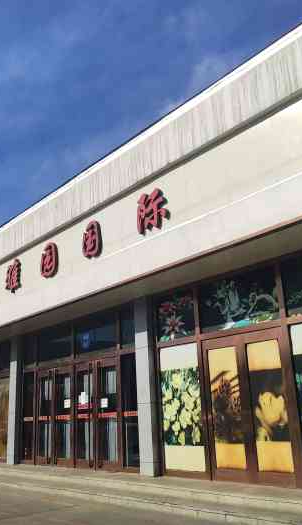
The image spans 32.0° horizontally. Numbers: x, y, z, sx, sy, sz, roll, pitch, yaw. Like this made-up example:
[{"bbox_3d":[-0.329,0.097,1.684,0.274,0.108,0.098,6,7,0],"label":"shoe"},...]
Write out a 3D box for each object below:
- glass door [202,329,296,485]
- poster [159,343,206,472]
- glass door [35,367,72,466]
[{"bbox_3d":[1.693,2.572,9.354,0.100,2.567,1.872,11,-21,-39],"label":"glass door"},{"bbox_3d":[0.628,2.895,10.565,0.030,2.418,1.116,11,-21,-39],"label":"poster"},{"bbox_3d":[-2.689,4.231,14.464,0.100,2.592,1.922,11,-21,-39],"label":"glass door"}]

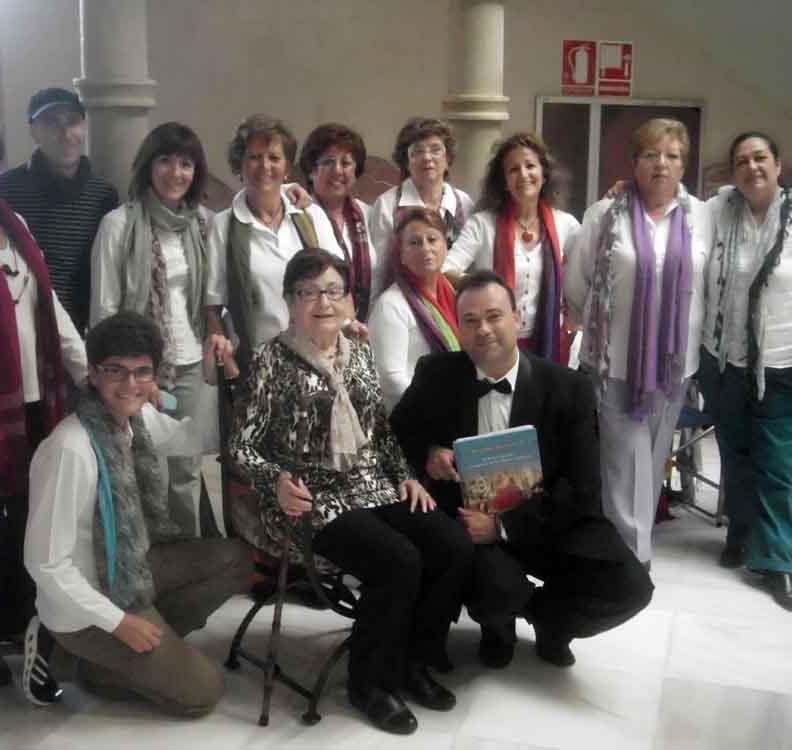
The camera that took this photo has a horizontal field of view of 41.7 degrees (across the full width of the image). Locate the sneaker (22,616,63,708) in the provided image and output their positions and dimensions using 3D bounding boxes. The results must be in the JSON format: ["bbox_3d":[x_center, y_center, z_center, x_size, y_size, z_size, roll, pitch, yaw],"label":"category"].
[{"bbox_3d":[-0.930,0.761,2.761,0.110,0.255,0.100,-3,5,15],"label":"sneaker"}]

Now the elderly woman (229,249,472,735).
[{"bbox_3d":[-0.110,0.261,2.804,0.570,1.190,0.770,-5,9,-34],"label":"elderly woman"}]

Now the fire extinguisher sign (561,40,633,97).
[{"bbox_3d":[1.105,-1.686,5.720,0.430,0.297,0.010,-2,7,-12],"label":"fire extinguisher sign"}]

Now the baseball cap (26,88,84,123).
[{"bbox_3d":[-1.171,-0.929,3.586,0.185,0.130,0.250,-3,11,-17],"label":"baseball cap"}]

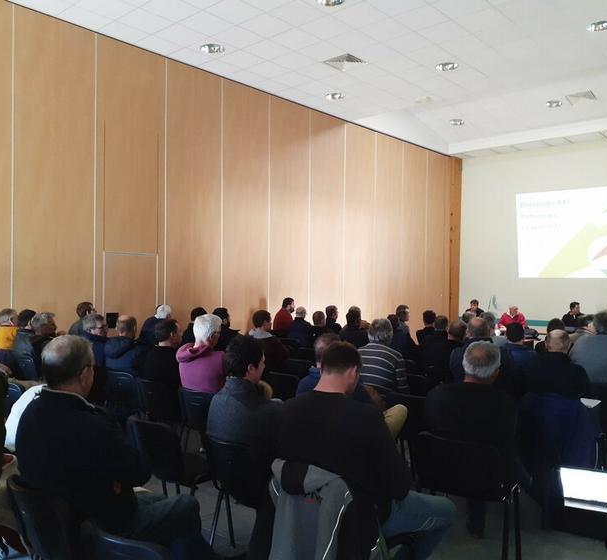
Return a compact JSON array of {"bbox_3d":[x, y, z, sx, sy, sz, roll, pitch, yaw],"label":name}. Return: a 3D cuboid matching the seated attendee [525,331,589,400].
[{"bbox_3d":[1.944,0.985,4.314,0.560,1.264,0.820,0,0,37],"label":"seated attendee"}]

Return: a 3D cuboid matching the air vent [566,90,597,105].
[{"bbox_3d":[6.252,-4.107,13.101,0.580,0.040,0.580,1,-7,41],"label":"air vent"}]

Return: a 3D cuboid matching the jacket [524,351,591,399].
[{"bbox_3d":[1.802,0.808,4.161,0.520,0.630,0.400,0,0,37],"label":"jacket"}]

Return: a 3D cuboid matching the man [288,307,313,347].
[{"bbox_3d":[0.019,1.017,8.314,0.520,1.280,0.780,0,-1,42],"label":"man"}]

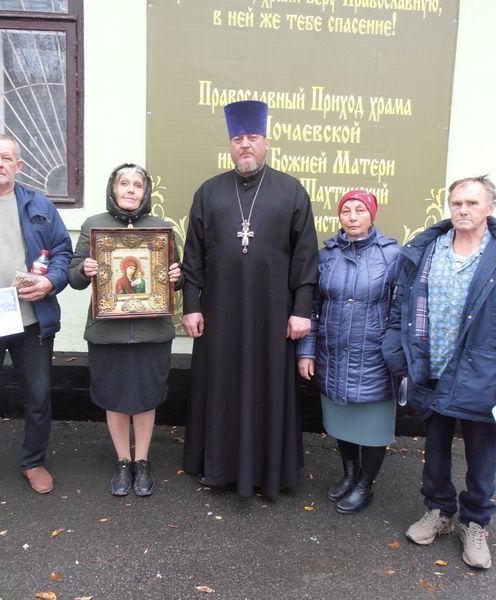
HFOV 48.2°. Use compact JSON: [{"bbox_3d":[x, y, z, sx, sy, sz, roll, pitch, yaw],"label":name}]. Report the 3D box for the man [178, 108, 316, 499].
[{"bbox_3d":[-0.007,0.008,2.771,0.670,1.926,0.420,2,7,0],"label":"man"}]

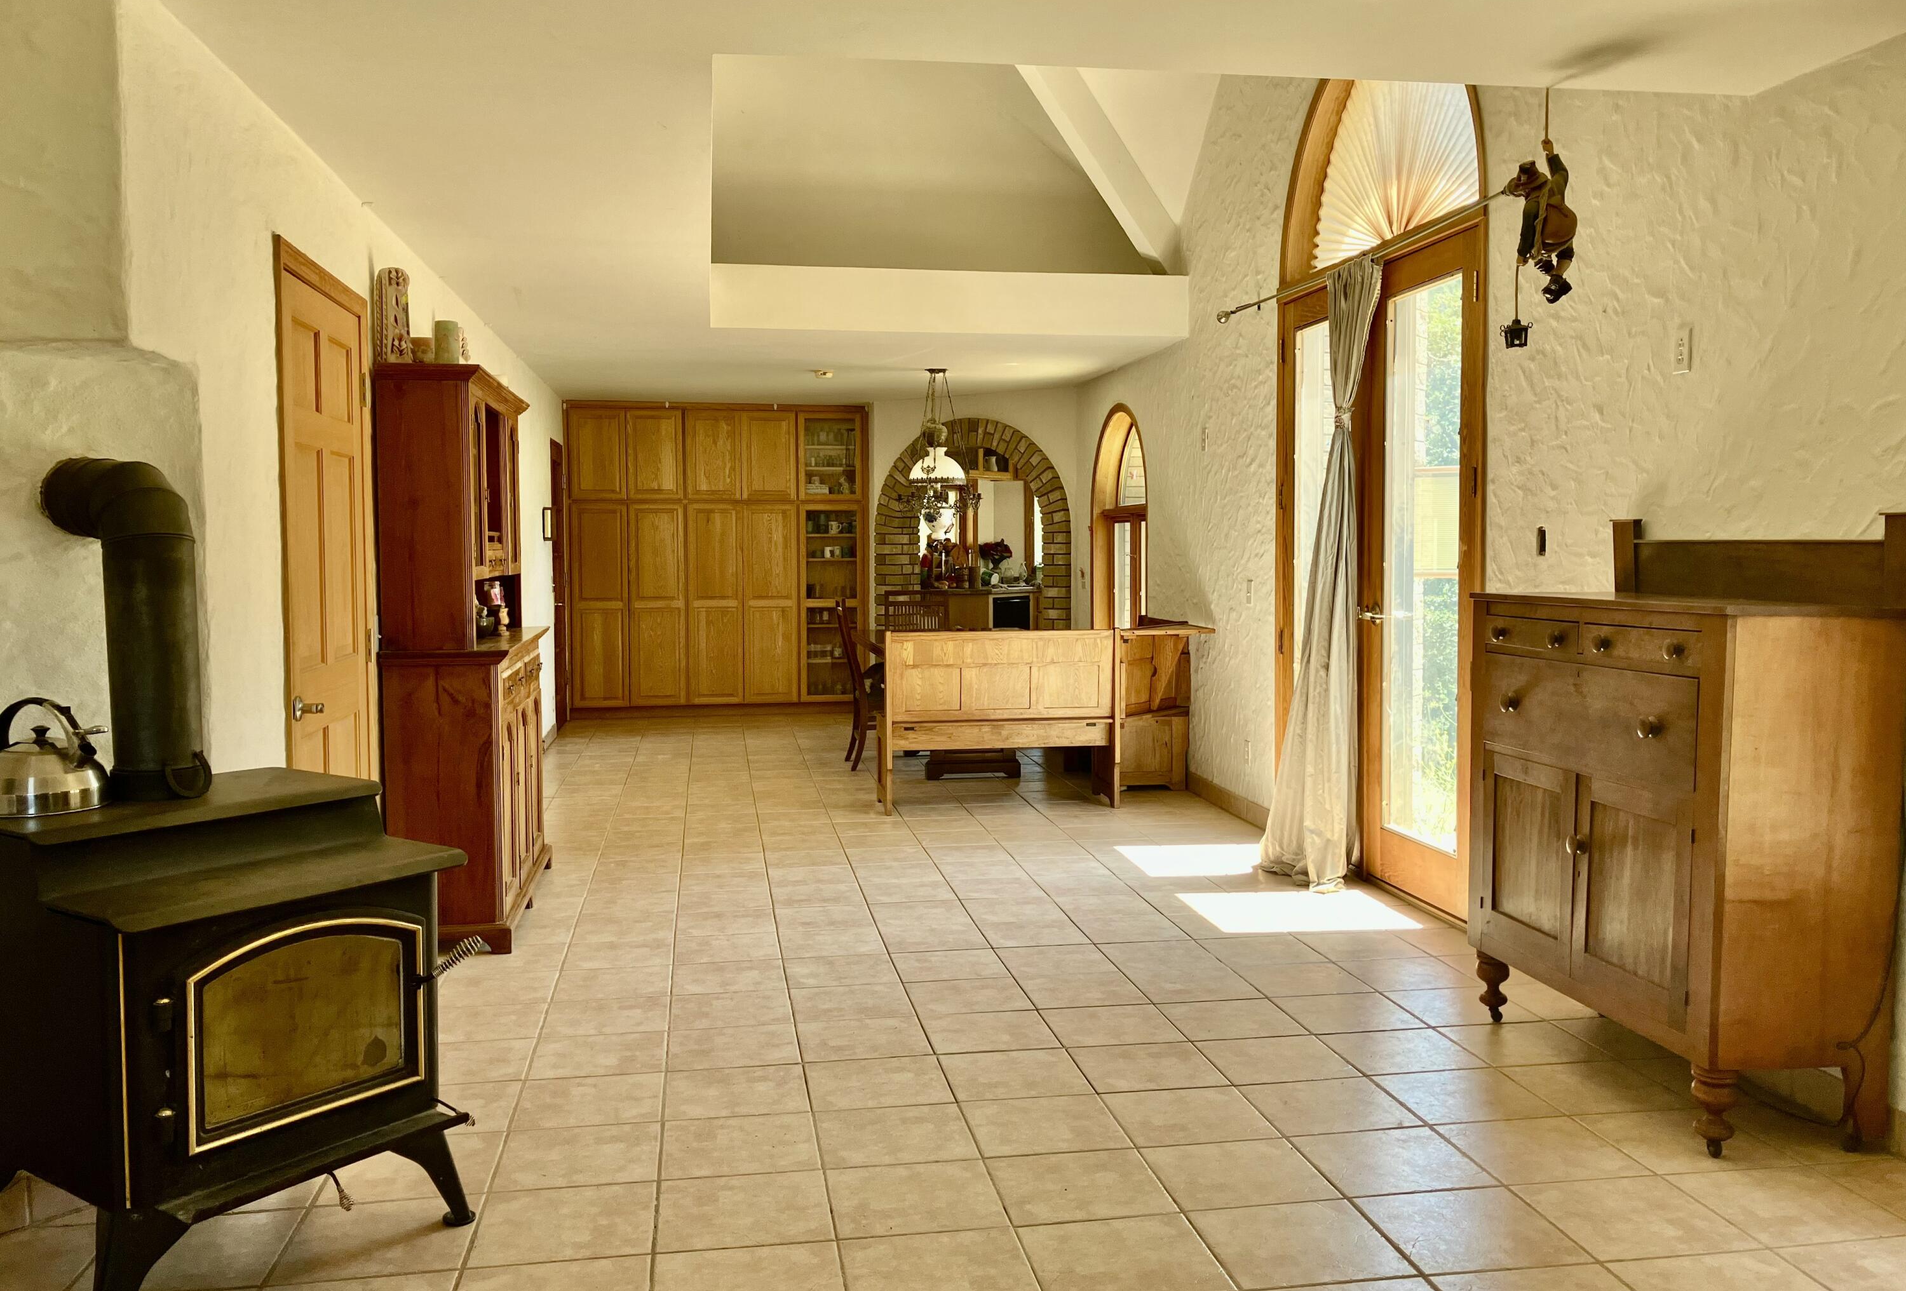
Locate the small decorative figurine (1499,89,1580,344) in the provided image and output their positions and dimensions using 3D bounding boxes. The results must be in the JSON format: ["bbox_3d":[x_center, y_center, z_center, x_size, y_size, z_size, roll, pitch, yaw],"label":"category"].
[{"bbox_3d":[1.409,-1.019,3.703,0.140,0.610,0.160,-3,5,-33],"label":"small decorative figurine"}]

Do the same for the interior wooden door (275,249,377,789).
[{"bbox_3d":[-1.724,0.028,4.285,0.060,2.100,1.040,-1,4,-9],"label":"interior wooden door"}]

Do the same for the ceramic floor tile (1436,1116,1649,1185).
[{"bbox_3d":[1.238,1.070,3.254,0.320,0.010,0.320,-1,4,-9],"label":"ceramic floor tile"}]

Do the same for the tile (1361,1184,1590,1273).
[{"bbox_3d":[0.988,1.125,2.959,0.332,0.011,0.326,-1,4,-9],"label":"tile"}]

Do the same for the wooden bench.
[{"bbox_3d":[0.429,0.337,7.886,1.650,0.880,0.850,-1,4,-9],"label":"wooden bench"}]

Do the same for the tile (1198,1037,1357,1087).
[{"bbox_3d":[0.849,1.090,4.049,0.343,0.010,0.335,-1,4,-9],"label":"tile"}]

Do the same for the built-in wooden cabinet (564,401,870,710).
[{"bbox_3d":[-1.802,-0.654,11.991,2.262,2.364,0.600,-1,4,-9],"label":"built-in wooden cabinet"}]

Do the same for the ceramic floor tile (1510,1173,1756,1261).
[{"bbox_3d":[1.290,1.091,2.931,0.320,0.010,0.320,-1,4,-9],"label":"ceramic floor tile"}]

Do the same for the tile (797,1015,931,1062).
[{"bbox_3d":[-0.245,1.084,4.216,0.343,0.010,0.335,-1,4,-9],"label":"tile"}]

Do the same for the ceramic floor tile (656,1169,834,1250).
[{"bbox_3d":[-0.426,1.157,3.150,0.343,0.010,0.335,-1,4,-9],"label":"ceramic floor tile"}]

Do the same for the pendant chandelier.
[{"bbox_3d":[-0.051,-1.185,9.202,0.433,0.916,0.433,-1,4,-9],"label":"pendant chandelier"}]

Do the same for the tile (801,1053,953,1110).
[{"bbox_3d":[-0.181,1.052,3.691,0.320,0.010,0.320,-1,4,-9],"label":"tile"}]

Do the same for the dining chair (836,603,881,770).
[{"bbox_3d":[-0.407,0.214,9.094,0.550,0.980,0.460,-1,4,-9],"label":"dining chair"}]

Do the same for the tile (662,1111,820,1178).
[{"bbox_3d":[-0.468,1.104,3.391,0.332,0.011,0.326,-1,4,-9],"label":"tile"}]

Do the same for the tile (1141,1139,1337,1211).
[{"bbox_3d":[0.613,1.141,3.319,0.343,0.010,0.335,-1,4,-9],"label":"tile"}]

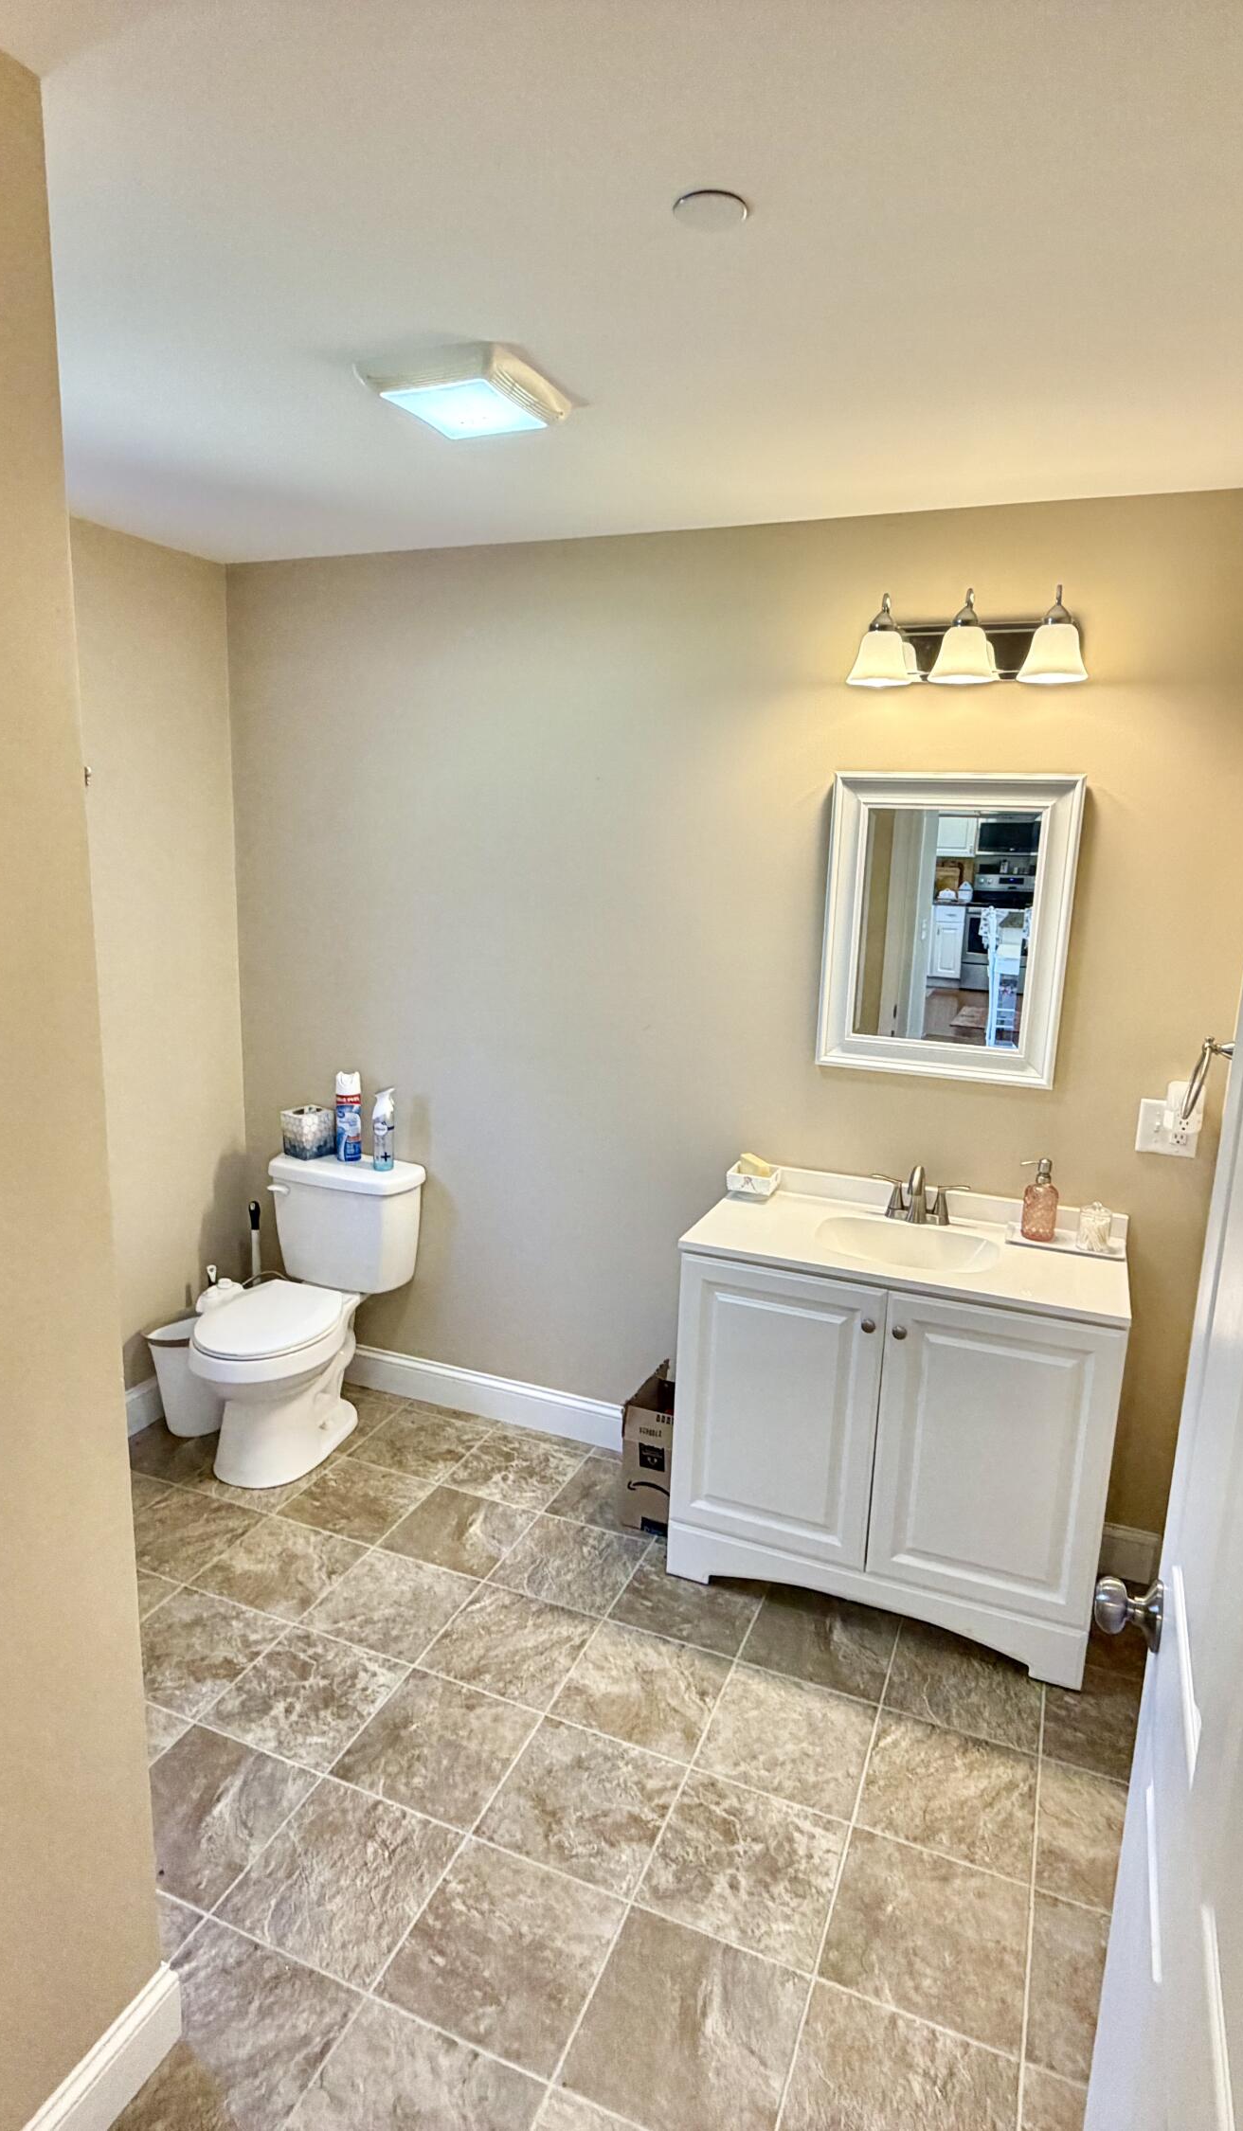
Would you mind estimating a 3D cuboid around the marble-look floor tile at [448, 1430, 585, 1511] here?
[{"bbox_3d":[-0.279,1.104,3.142,0.297,0.010,0.297,7,13,21],"label":"marble-look floor tile"}]

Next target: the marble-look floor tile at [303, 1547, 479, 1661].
[{"bbox_3d":[-0.513,1.220,2.597,0.302,0.010,0.302,7,13,22],"label":"marble-look floor tile"}]

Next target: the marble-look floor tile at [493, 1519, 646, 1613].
[{"bbox_3d":[-0.114,1.194,2.754,0.297,0.010,0.297,7,13,21],"label":"marble-look floor tile"}]

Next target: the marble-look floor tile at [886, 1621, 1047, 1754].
[{"bbox_3d":[0.731,1.294,2.412,0.300,0.010,0.300,7,13,22],"label":"marble-look floor tile"}]

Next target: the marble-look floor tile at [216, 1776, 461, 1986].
[{"bbox_3d":[-0.463,1.361,1.925,0.297,0.010,0.297,7,13,21],"label":"marble-look floor tile"}]

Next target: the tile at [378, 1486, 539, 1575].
[{"bbox_3d":[-0.395,1.158,2.861,0.300,0.010,0.300,7,13,22],"label":"tile"}]

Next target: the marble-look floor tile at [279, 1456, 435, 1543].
[{"bbox_3d":[-0.677,1.125,2.978,0.297,0.010,0.297,7,13,21],"label":"marble-look floor tile"}]

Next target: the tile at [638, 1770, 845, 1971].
[{"bbox_3d":[0.217,1.375,1.978,0.297,0.010,0.297,7,13,21],"label":"tile"}]

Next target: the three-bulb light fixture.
[{"bbox_3d":[0.728,-0.896,2.408,0.487,0.188,0.183,7,13,22],"label":"three-bulb light fixture"}]

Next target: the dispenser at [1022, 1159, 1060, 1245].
[{"bbox_3d":[0.938,0.298,2.584,0.088,0.187,0.070,0,12,-9],"label":"dispenser"}]

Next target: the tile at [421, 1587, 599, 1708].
[{"bbox_3d":[-0.230,1.250,2.478,0.297,0.010,0.297,7,13,21],"label":"tile"}]

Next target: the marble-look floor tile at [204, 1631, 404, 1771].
[{"bbox_3d":[-0.629,1.271,2.310,0.300,0.010,0.300,7,13,22],"label":"marble-look floor tile"}]

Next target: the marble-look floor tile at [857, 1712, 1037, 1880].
[{"bbox_3d":[0.614,1.351,2.136,0.300,0.010,0.300,7,13,22],"label":"marble-look floor tile"}]

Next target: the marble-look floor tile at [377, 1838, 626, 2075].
[{"bbox_3d":[-0.182,1.400,1.818,0.302,0.010,0.302,7,13,22],"label":"marble-look floor tile"}]

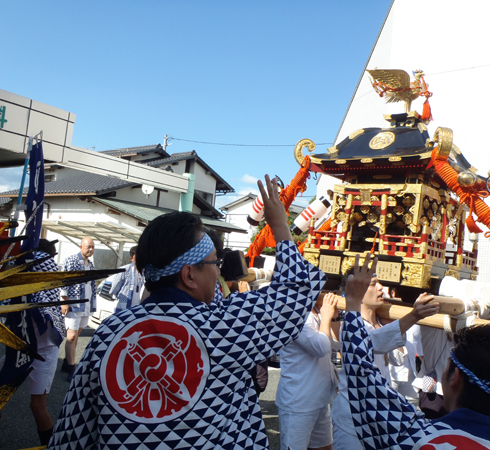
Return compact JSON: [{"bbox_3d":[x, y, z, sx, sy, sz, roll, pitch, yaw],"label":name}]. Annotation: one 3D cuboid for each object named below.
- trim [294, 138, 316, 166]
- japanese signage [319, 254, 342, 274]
[{"bbox_3d":[0.424,-0.509,3.458,0.160,0.205,0.055,7,-3,0],"label":"trim"},{"bbox_3d":[0.572,0.268,3.254,0.158,0.115,0.018,3,-5,44],"label":"japanese signage"}]

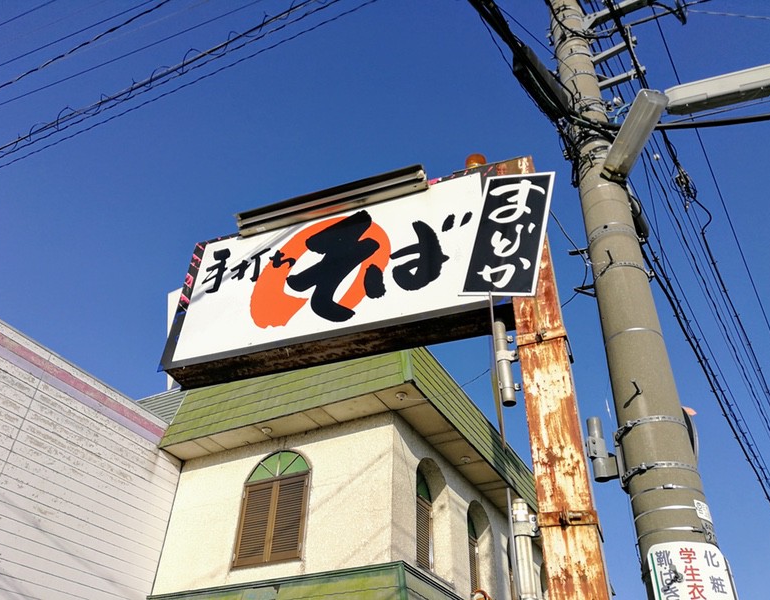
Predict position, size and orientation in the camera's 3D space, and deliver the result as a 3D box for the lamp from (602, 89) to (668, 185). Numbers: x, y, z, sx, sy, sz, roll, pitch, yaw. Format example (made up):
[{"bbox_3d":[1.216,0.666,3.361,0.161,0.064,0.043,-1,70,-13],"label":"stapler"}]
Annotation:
[{"bbox_3d":[1.579,-1.032,3.950,0.135,0.115,0.600,6,-43,-6],"label":"lamp"}]

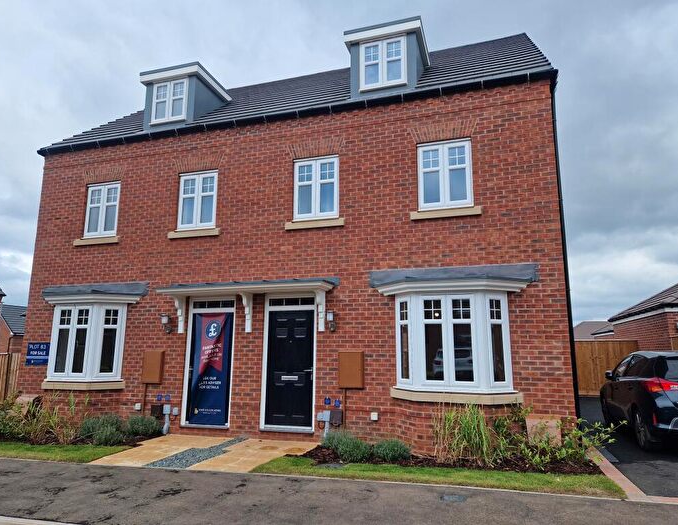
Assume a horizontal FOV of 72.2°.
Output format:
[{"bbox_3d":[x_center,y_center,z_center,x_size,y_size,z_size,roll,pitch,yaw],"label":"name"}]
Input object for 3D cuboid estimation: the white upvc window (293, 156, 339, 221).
[{"bbox_3d":[-0.411,-1.359,8.637,0.886,1.182,0.080,-3,-10,17],"label":"white upvc window"}]

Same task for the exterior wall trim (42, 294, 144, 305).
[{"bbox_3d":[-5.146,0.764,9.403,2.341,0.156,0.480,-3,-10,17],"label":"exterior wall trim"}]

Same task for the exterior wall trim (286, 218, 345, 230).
[{"bbox_3d":[-0.428,-0.671,8.450,1.126,0.131,0.120,-3,-10,17],"label":"exterior wall trim"}]

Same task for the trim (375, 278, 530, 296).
[{"bbox_3d":[1.681,0.390,7.200,2.376,0.150,0.640,-3,-10,17],"label":"trim"}]

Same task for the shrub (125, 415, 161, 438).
[{"bbox_3d":[-3.442,2.890,8.228,0.570,0.360,0.550,-3,-10,17],"label":"shrub"}]

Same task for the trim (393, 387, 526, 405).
[{"bbox_3d":[1.761,2.048,7.097,1.988,0.153,0.410,-3,-10,17],"label":"trim"}]

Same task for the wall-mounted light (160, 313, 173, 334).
[{"bbox_3d":[-3.240,1.137,8.719,0.180,0.400,0.230,-3,-10,17],"label":"wall-mounted light"}]

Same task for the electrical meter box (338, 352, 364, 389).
[{"bbox_3d":[0.208,1.792,7.740,0.399,0.578,0.150,-3,-10,17],"label":"electrical meter box"}]

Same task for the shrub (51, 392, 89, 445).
[{"bbox_3d":[-4.427,2.571,7.717,0.600,0.820,0.570,-3,-10,17],"label":"shrub"}]

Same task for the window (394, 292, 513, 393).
[{"bbox_3d":[1.702,1.205,7.105,1.780,1.455,0.440,-3,-10,17],"label":"window"}]

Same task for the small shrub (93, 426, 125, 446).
[{"bbox_3d":[-3.728,2.818,7.565,0.480,0.290,0.480,-3,-10,17],"label":"small shrub"}]

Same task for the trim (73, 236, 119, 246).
[{"bbox_3d":[-5.101,-0.430,9.859,1.178,0.127,0.120,-3,-10,17],"label":"trim"}]

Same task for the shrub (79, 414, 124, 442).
[{"bbox_3d":[-4.182,2.893,8.201,0.700,0.440,0.650,-3,-10,17],"label":"shrub"}]

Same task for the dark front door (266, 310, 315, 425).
[{"bbox_3d":[-0.859,1.861,8.245,0.881,1.988,0.060,-3,-10,17],"label":"dark front door"}]

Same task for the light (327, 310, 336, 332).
[{"bbox_3d":[-0.129,0.998,7.889,0.130,0.353,0.200,-3,-10,17],"label":"light"}]

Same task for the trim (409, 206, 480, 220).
[{"bbox_3d":[1.779,-0.798,7.736,1.149,0.136,0.130,-3,-10,17],"label":"trim"}]

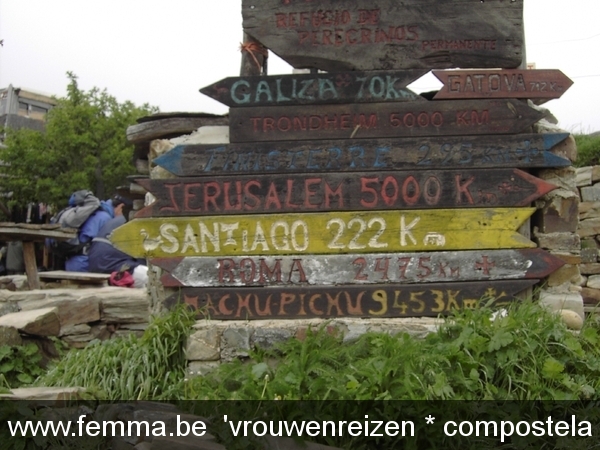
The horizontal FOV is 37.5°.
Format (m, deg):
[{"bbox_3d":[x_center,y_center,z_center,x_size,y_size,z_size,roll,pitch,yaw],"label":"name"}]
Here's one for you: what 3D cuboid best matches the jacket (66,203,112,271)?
[{"bbox_3d":[-1.754,0.105,7.400,0.450,0.600,0.480,-1,0,-12],"label":"jacket"}]

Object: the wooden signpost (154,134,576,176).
[{"bbox_3d":[0.315,-0.356,4.522,2.136,0.166,0.040,-2,0,-2],"label":"wooden signpost"}]

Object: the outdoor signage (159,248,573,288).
[{"bbox_3d":[0.299,0.217,4.522,2.105,0.153,0.040,-1,0,-2],"label":"outdoor signage"}]

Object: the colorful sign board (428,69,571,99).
[{"bbox_3d":[1.048,-0.724,4.554,0.729,0.149,0.040,0,0,-2],"label":"colorful sign board"}]

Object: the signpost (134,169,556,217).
[{"bbox_3d":[0.238,-0.164,4.519,2.155,0.191,0.040,-2,0,-2],"label":"signpost"}]

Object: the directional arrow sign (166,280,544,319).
[{"bbox_3d":[0.263,0.384,4.520,1.921,0.158,0.040,-1,0,-2],"label":"directional arrow sign"}]

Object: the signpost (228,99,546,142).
[{"bbox_3d":[0.448,-0.530,4.528,1.613,0.176,0.040,-2,0,-3],"label":"signpost"}]

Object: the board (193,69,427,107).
[{"bbox_3d":[0.069,-0.697,4.512,1.165,0.155,0.040,-2,0,-3],"label":"board"}]

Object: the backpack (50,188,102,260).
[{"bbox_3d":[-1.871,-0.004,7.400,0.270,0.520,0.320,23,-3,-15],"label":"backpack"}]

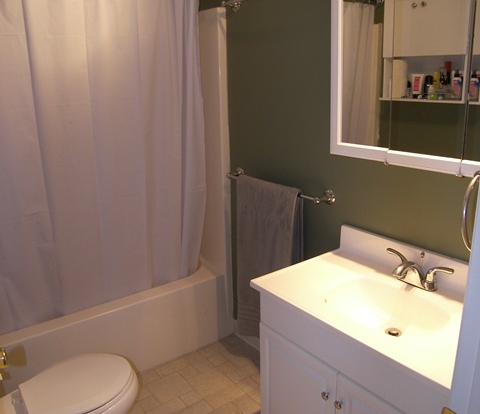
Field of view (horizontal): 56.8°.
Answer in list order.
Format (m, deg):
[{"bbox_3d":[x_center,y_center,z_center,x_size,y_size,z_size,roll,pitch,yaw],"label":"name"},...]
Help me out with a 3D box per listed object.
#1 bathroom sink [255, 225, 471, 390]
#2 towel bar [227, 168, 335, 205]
[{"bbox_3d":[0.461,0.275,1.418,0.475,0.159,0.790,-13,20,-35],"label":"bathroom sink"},{"bbox_3d":[0.159,-0.103,2.061,0.086,0.056,0.668,-13,20,-35],"label":"towel bar"}]

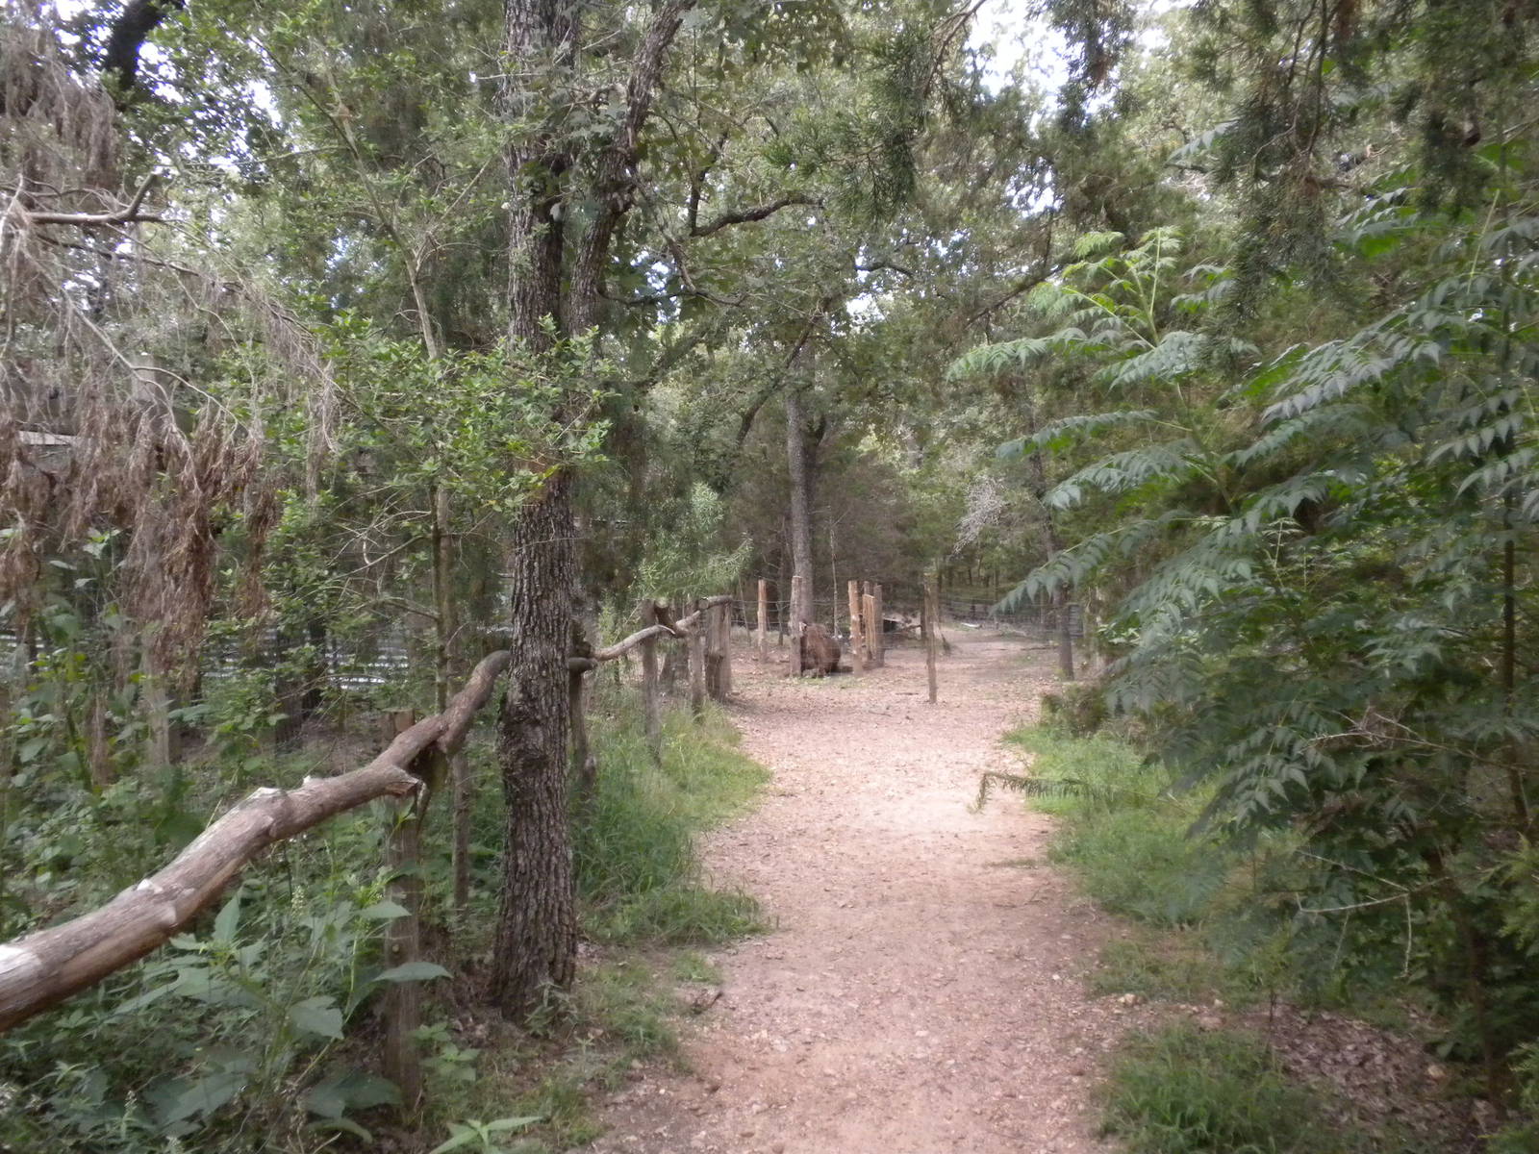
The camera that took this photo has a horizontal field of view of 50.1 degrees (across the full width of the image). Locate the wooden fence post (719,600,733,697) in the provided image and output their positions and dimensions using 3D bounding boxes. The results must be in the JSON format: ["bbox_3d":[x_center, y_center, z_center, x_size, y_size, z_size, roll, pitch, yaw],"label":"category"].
[{"bbox_3d":[-0.468,0.774,17.800,0.115,1.041,0.115,-1,1,0],"label":"wooden fence post"}]

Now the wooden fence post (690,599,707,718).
[{"bbox_3d":[-0.683,0.770,15.500,0.125,1.123,0.125,-3,1,0],"label":"wooden fence post"}]

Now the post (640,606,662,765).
[{"bbox_3d":[-0.862,0.787,12.100,0.110,1.195,0.110,-3,1,0],"label":"post"}]

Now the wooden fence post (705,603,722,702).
[{"bbox_3d":[-0.598,0.788,17.400,0.180,1.060,0.180,0,1,0],"label":"wooden fence post"}]

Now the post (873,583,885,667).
[{"bbox_3d":[1.491,0.652,22.300,0.140,1.160,0.140,0,1,0],"label":"post"}]

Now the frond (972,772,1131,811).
[{"bbox_3d":[1.396,1.070,8.200,0.760,0.200,0.250,0,1,0],"label":"frond"}]

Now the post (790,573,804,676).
[{"bbox_3d":[0.349,0.628,21.200,0.160,1.300,0.160,0,1,0],"label":"post"}]

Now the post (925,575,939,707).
[{"bbox_3d":[1.684,0.637,17.100,0.090,1.363,0.090,-2,1,0],"label":"post"}]

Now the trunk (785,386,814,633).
[{"bbox_3d":[0.475,-0.895,25.500,0.320,4.164,0.320,-4,1,0],"label":"trunk"}]

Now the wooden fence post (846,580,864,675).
[{"bbox_3d":[1.121,0.657,21.400,0.130,1.237,0.130,-3,1,0],"label":"wooden fence post"}]

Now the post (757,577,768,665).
[{"bbox_3d":[-0.092,0.622,23.000,0.140,1.190,0.140,0,1,0],"label":"post"}]

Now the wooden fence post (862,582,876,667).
[{"bbox_3d":[1.379,0.667,22.800,0.150,1.184,0.150,-2,1,0],"label":"wooden fence post"}]

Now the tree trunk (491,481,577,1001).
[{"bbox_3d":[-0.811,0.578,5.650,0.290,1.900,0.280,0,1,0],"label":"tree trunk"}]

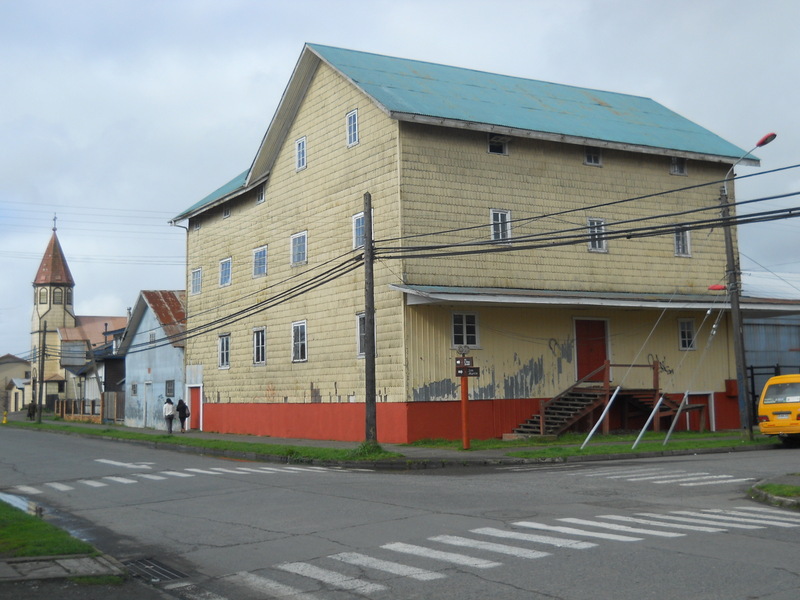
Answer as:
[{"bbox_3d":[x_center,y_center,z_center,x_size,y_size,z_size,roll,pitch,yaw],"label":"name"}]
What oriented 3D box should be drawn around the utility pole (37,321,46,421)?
[{"bbox_3d":[-25.839,5.218,73.677,0.320,7.410,0.320,4,-6,-30],"label":"utility pole"}]

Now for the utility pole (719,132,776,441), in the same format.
[{"bbox_3d":[10.932,-0.343,30.764,0.550,9.150,2.100,2,-6,-30],"label":"utility pole"}]

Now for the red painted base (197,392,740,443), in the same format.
[{"bbox_3d":[1.796,4.857,43.244,14.900,1.390,19.300,2,-6,-30],"label":"red painted base"}]

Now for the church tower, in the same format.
[{"bbox_3d":[-34.337,1.161,100.812,3.700,18.700,3.700,1,-6,-27],"label":"church tower"}]

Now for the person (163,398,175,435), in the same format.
[{"bbox_3d":[-11.026,5.540,48.421,0.500,1.650,0.380,2,-6,-30],"label":"person"}]

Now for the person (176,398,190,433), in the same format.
[{"bbox_3d":[-10.274,5.532,48.353,0.580,1.620,0.420,2,-6,-30],"label":"person"}]

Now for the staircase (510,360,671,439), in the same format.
[{"bbox_3d":[6.258,3.277,33.773,5.500,2.450,1.750,2,-6,-30],"label":"staircase"}]

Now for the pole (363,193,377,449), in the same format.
[{"bbox_3d":[-0.919,0.556,30.358,0.320,7.629,0.320,-1,-5,0],"label":"pole"}]

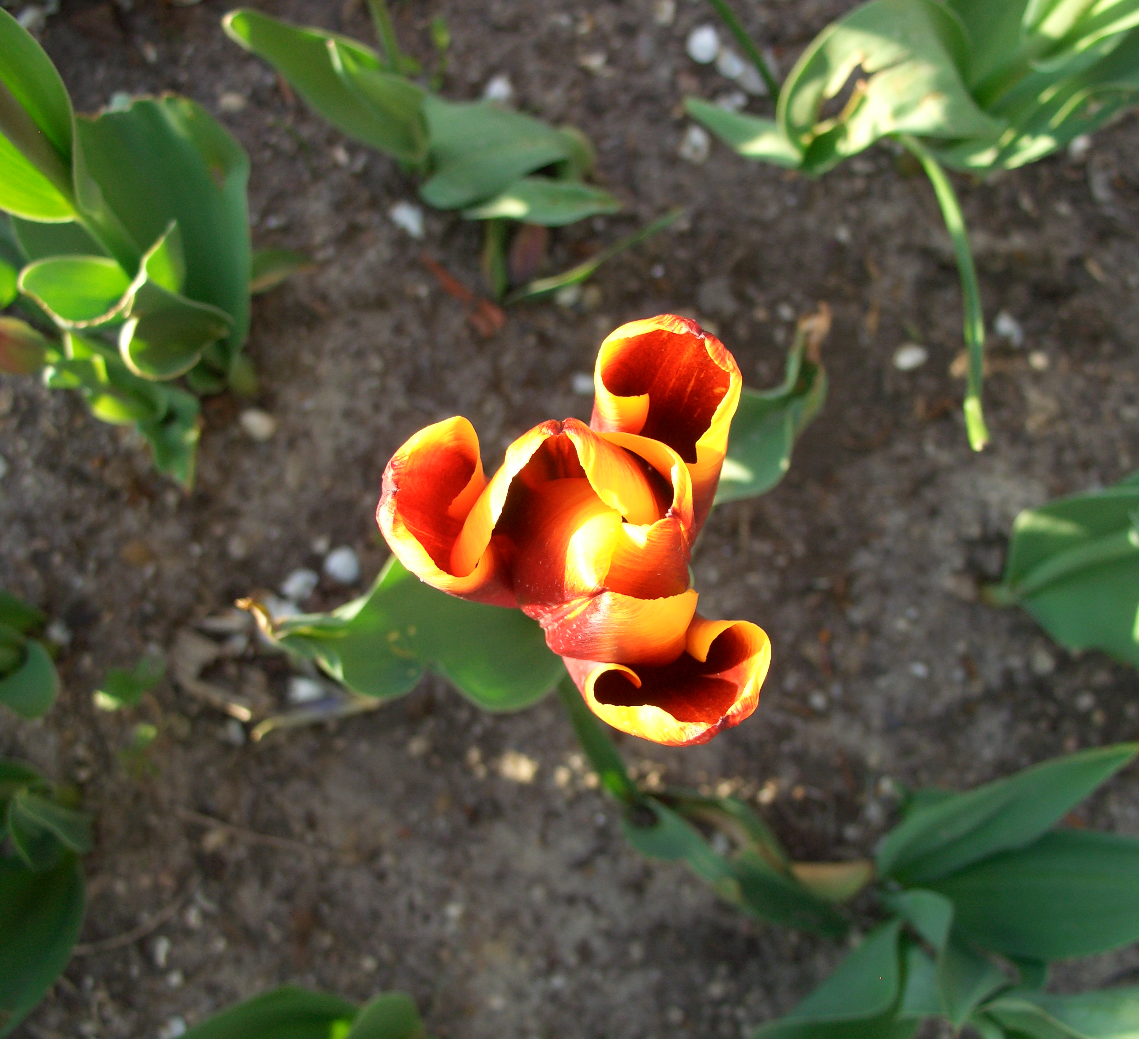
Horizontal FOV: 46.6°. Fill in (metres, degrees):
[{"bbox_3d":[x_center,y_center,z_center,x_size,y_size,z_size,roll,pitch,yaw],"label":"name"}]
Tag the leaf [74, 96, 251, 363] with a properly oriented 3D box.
[{"bbox_3d":[-0.186,-0.130,0.605,0.070,0.160,0.038,4,62,-7],"label":"leaf"}]

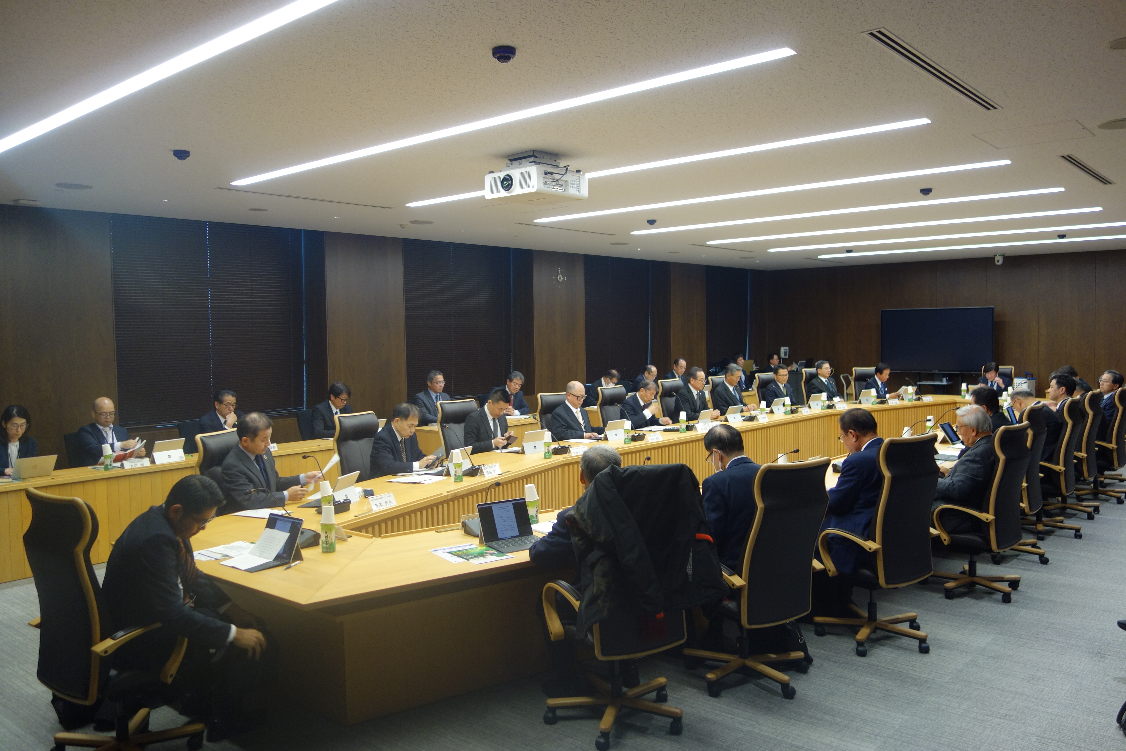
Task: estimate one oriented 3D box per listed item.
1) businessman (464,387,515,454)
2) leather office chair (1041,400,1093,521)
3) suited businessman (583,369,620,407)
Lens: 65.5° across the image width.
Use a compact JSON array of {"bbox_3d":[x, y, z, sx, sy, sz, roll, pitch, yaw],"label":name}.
[{"bbox_3d":[-0.626,0.757,7.951,0.760,1.280,0.520,2,4,40],"label":"businessman"},{"bbox_3d":[4.035,0.772,7.411,0.650,1.170,0.660,2,4,42],"label":"leather office chair"},{"bbox_3d":[0.724,0.515,12.835,0.780,1.230,0.520,1,4,38],"label":"suited businessman"}]

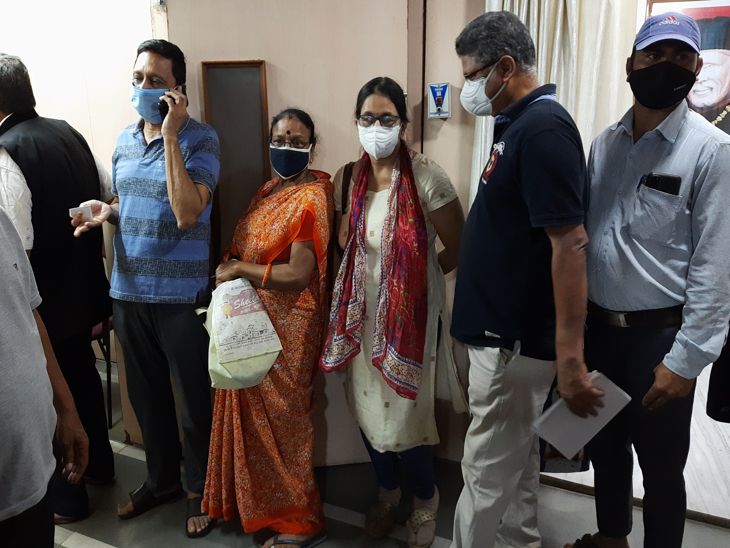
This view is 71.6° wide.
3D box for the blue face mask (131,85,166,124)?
[{"bbox_3d":[-0.689,-0.552,1.650,0.140,0.125,0.110,3,12,14],"label":"blue face mask"}]

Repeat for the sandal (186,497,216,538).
[{"bbox_3d":[-0.633,0.895,1.966,0.100,0.085,0.265,-3,12,-12],"label":"sandal"}]

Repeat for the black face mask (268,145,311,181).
[{"bbox_3d":[-0.229,-0.342,1.565,0.135,0.110,0.100,5,12,8],"label":"black face mask"}]

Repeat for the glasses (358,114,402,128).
[{"bbox_3d":[0.051,-0.485,1.610,0.140,0.043,0.140,5,15,9],"label":"glasses"}]

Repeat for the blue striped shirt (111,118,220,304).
[{"bbox_3d":[-0.689,-0.214,1.765,0.430,0.640,0.270,3,12,14],"label":"blue striped shirt"}]

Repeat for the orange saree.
[{"bbox_3d":[-0.339,0.297,1.780,0.380,1.290,0.410,-11,16,-43],"label":"orange saree"}]

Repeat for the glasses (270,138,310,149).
[{"bbox_3d":[-0.226,-0.401,1.575,0.135,0.040,0.135,6,15,7],"label":"glasses"}]

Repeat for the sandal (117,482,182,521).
[{"bbox_3d":[-0.846,0.882,2.033,0.262,0.085,0.100,-10,15,-38],"label":"sandal"}]

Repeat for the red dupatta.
[{"bbox_3d":[0.034,-0.015,1.660,0.350,0.830,0.240,2,12,11],"label":"red dupatta"}]

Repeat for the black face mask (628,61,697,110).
[{"bbox_3d":[0.735,-0.465,1.250,0.160,0.125,0.110,8,13,27],"label":"black face mask"}]

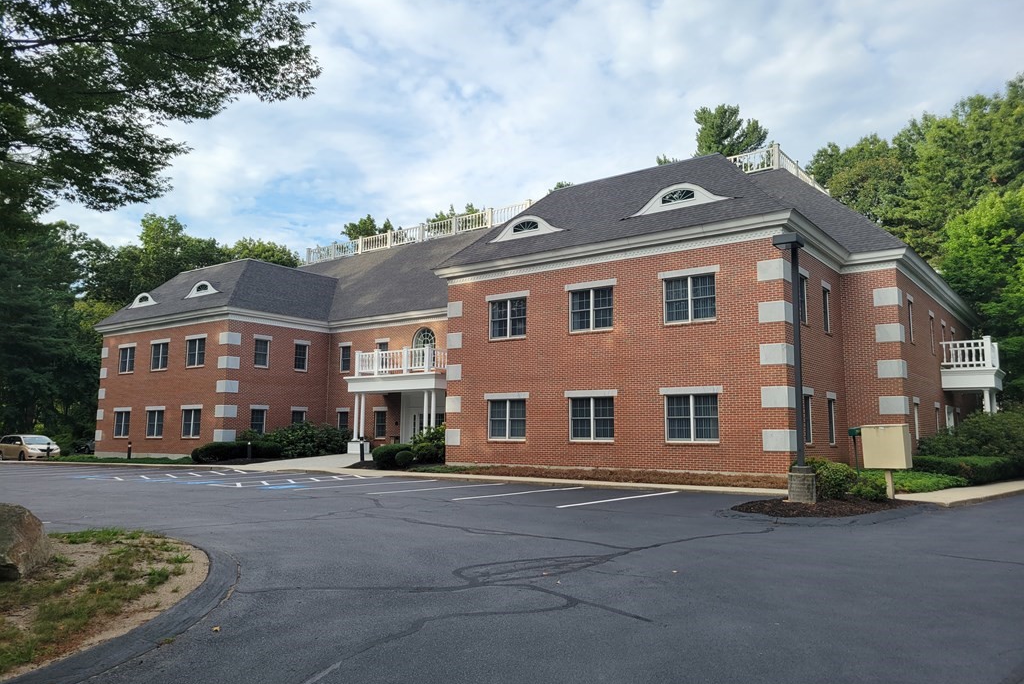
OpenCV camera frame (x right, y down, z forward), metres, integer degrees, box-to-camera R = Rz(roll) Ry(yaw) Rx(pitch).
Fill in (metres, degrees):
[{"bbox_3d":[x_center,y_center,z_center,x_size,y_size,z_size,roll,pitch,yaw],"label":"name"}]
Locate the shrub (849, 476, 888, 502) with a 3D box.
[{"bbox_3d":[8.297,3.410,17.900,0.850,0.600,0.800,-5,-9,37],"label":"shrub"}]

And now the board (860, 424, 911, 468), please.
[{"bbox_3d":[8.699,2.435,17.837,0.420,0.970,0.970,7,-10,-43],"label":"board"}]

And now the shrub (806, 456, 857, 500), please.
[{"bbox_3d":[7.513,3.230,18.200,1.180,0.980,1.100,-5,-9,37],"label":"shrub"}]

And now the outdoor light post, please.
[{"bbox_3d":[6.502,0.585,17.709,0.660,6.100,0.620,-5,-9,37],"label":"outdoor light post"}]

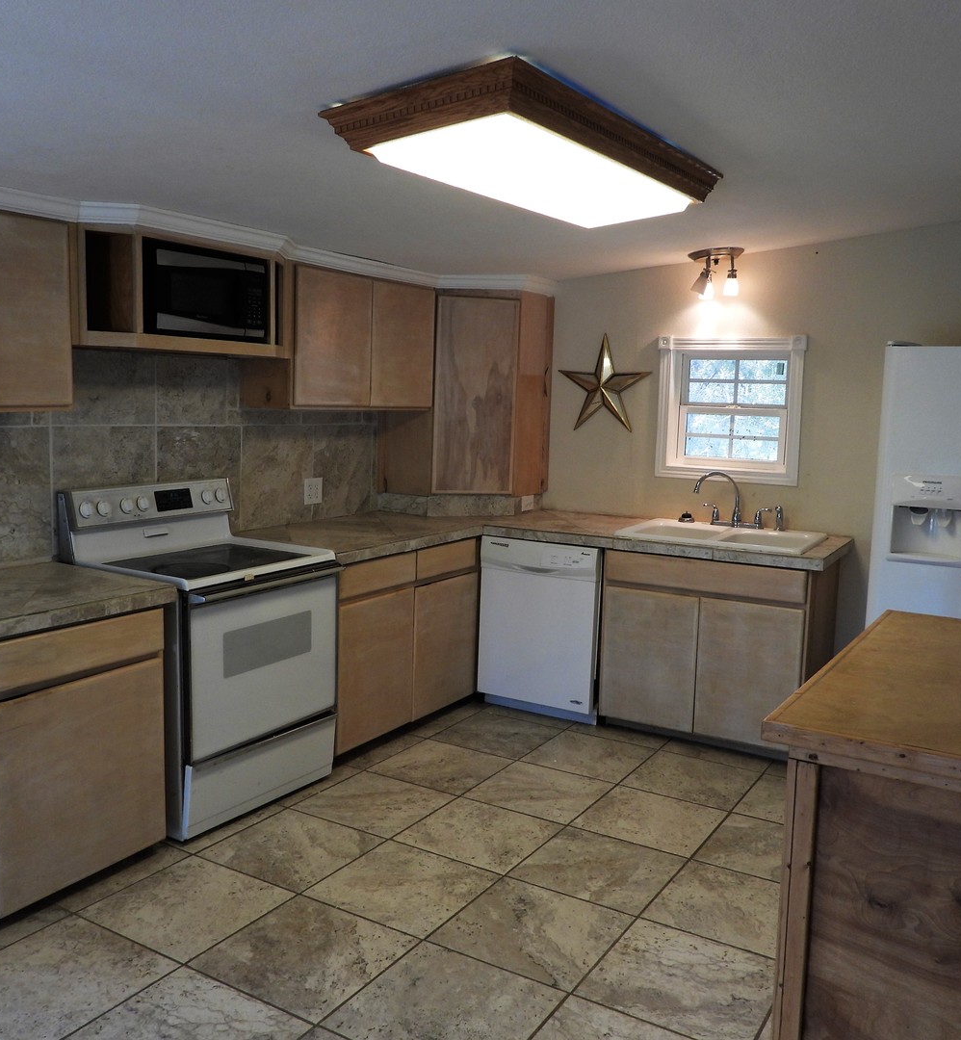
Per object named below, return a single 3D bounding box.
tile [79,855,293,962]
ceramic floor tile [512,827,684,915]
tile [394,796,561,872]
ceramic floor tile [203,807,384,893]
[{"bbox_3d":[-0.874,1.159,2.887,0.453,0.010,0.450,6,8,31],"label":"tile"},{"bbox_3d":[0.394,1.149,3.174,0.454,0.010,0.454,5,8,31],"label":"ceramic floor tile"},{"bbox_3d":[0.001,1.112,3.411,0.454,0.010,0.454,5,8,31],"label":"tile"},{"bbox_3d":[-0.641,1.126,3.290,0.457,0.010,0.457,6,8,31],"label":"ceramic floor tile"}]

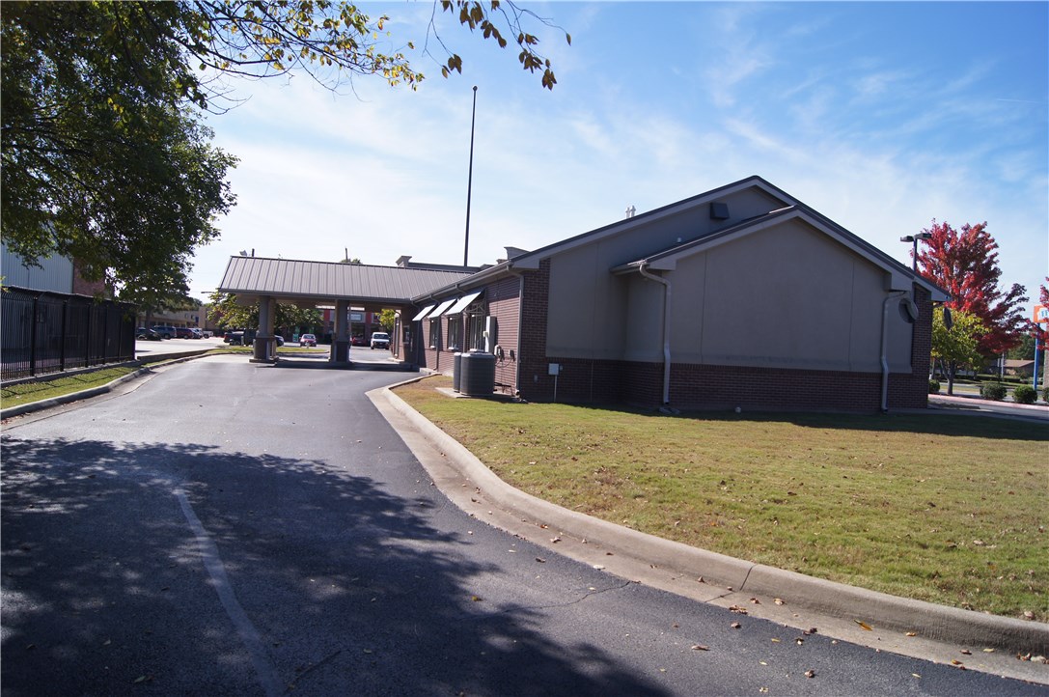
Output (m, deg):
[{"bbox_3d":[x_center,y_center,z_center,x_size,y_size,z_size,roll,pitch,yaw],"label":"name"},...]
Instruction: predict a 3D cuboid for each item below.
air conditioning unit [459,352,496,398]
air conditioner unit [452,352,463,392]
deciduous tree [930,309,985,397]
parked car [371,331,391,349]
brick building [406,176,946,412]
[{"bbox_3d":[-1.149,0.639,19.500,0.780,1.050,0.780,3,0,-15],"label":"air conditioning unit"},{"bbox_3d":[-1.418,0.627,20.600,0.770,1.040,0.770,3,0,-15],"label":"air conditioner unit"},{"bbox_3d":[18.976,0.188,35.000,3.300,3.950,3.300,3,0,-15],"label":"deciduous tree"},{"bbox_3d":[-16.384,-0.819,89.300,1.920,1.930,4.900,3,0,-15],"label":"parked car"},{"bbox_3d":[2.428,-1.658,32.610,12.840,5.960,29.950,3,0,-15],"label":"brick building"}]

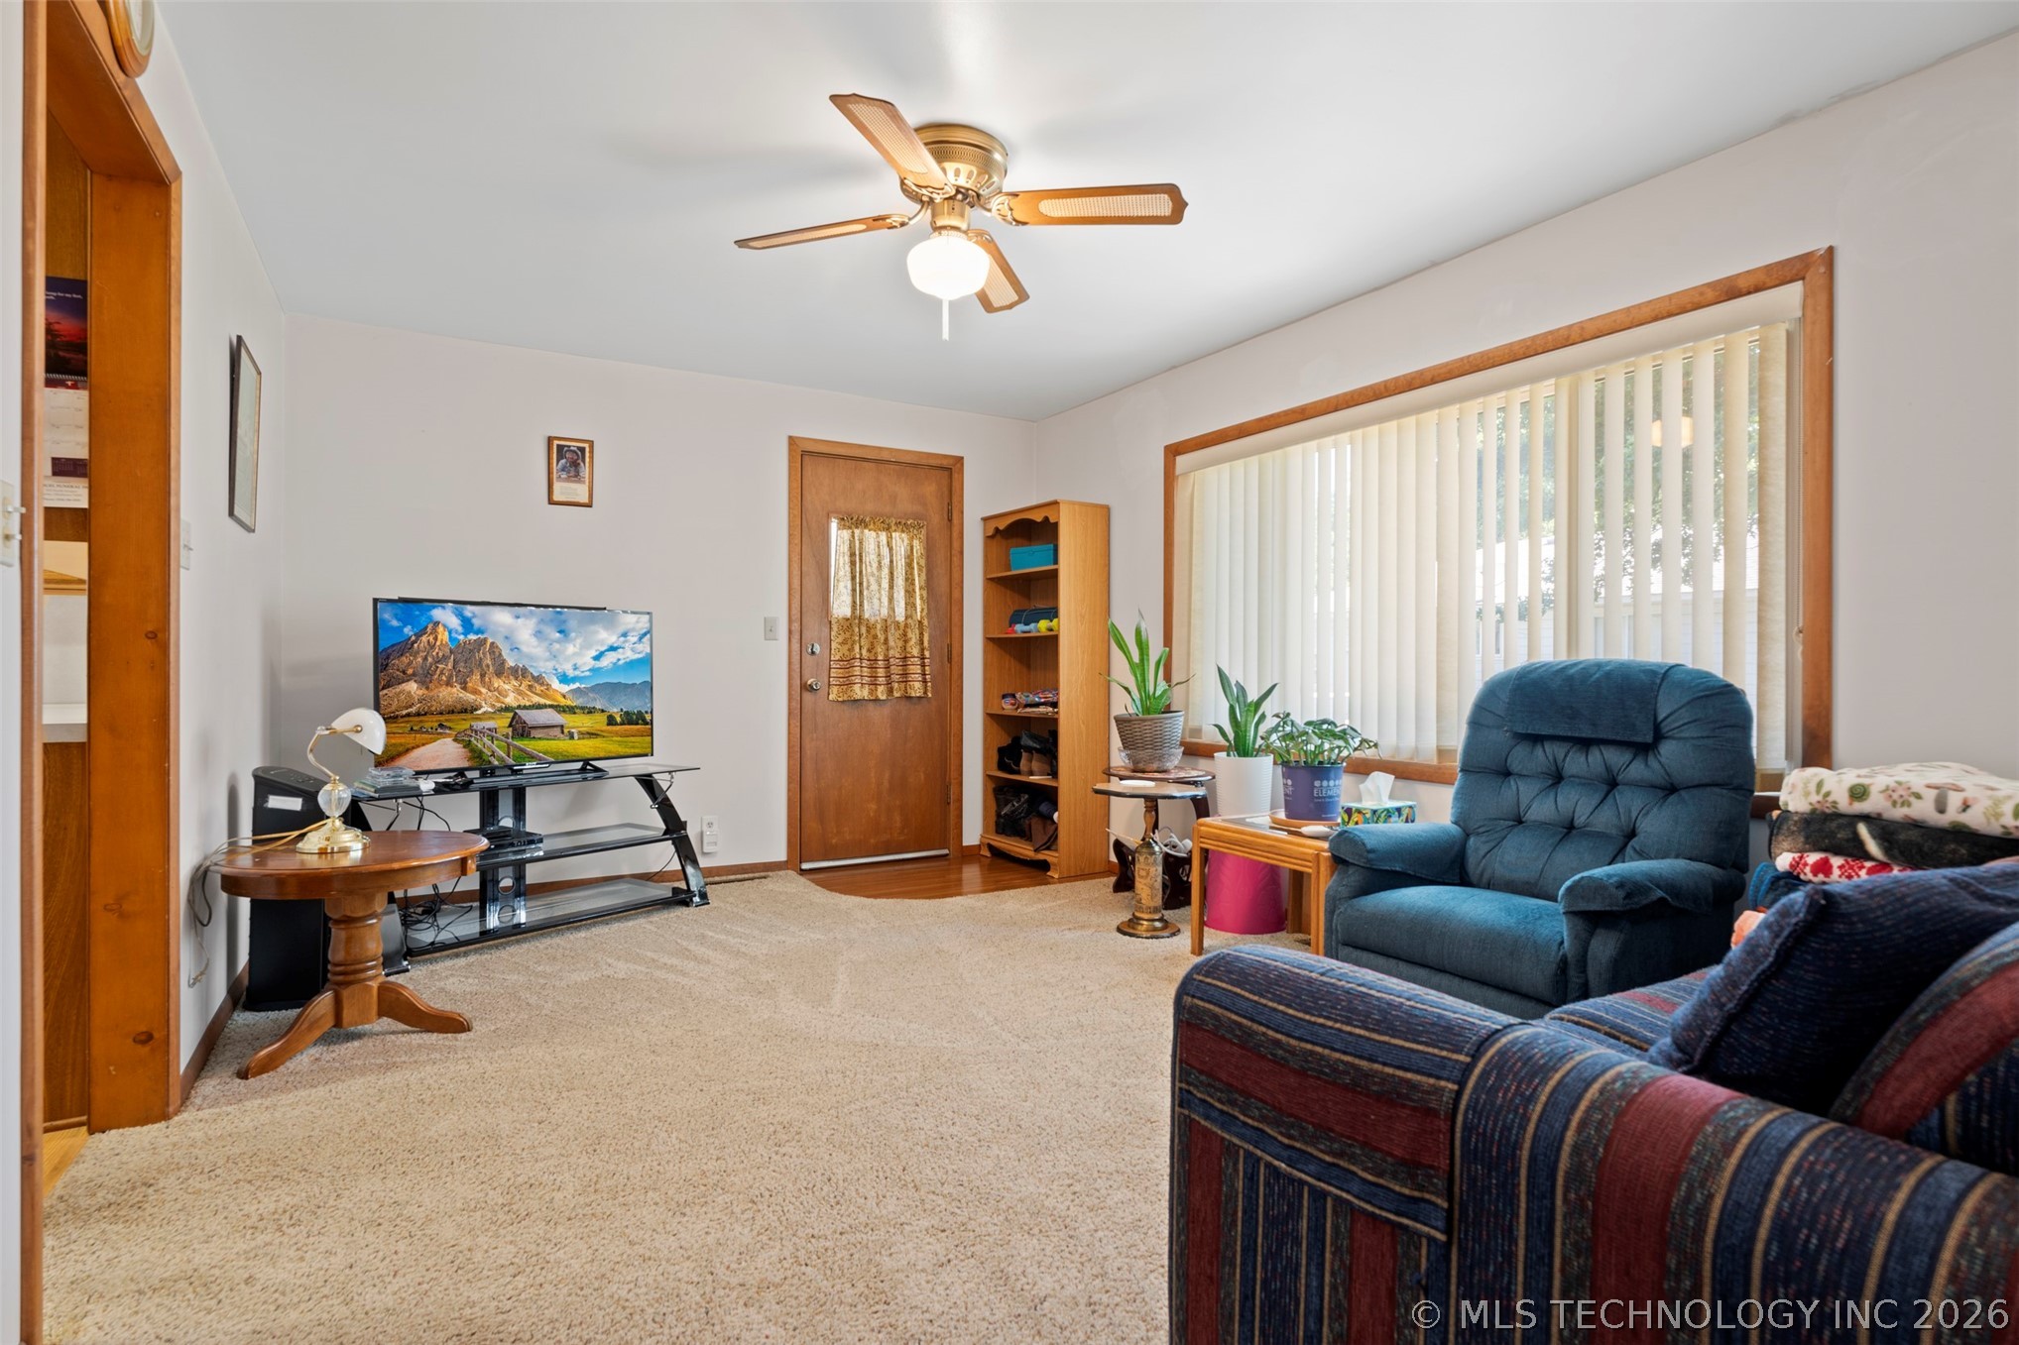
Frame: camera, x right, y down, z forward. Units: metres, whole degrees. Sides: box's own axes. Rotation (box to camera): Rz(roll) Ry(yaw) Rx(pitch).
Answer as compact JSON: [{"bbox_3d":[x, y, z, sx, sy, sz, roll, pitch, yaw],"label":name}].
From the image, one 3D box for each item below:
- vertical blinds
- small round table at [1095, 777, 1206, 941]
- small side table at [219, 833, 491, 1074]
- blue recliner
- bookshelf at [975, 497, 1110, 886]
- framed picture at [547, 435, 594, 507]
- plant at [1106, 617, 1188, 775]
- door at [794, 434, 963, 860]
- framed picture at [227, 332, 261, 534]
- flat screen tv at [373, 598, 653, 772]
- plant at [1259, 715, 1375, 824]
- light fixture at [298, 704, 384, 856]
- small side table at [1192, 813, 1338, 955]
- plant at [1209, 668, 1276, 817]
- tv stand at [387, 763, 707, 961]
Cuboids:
[{"bbox_3d":[1.382,-0.299,3.367,0.080,1.180,2.256,0,0,-32],"label":"vertical blinds"},{"bbox_3d":[0.541,0.713,3.673,0.430,0.550,0.430,0,0,-32],"label":"small round table"},{"bbox_3d":[-1.796,0.736,2.650,0.630,0.485,0.630,0,0,-32],"label":"small side table"},{"bbox_3d":[1.345,0.481,2.417,0.840,1.020,0.780,0,0,-32],"label":"blue recliner"},{"bbox_3d":[0.176,0.080,4.848,0.305,1.780,0.670,0,0,-34],"label":"bookshelf"},{"bbox_3d":[-1.924,-0.880,4.191,0.180,0.299,0.020,0,0,-29],"label":"framed picture"},{"bbox_3d":[0.591,0.086,4.070,0.330,0.655,0.340,0,0,0],"label":"plant"},{"bbox_3d":[-0.663,-0.085,4.889,0.937,2.124,0.080,0,0,-29],"label":"door"},{"bbox_3d":[-2.265,-0.691,2.830,0.022,0.510,0.360,2,-1,-32],"label":"framed picture"},{"bbox_3d":[-1.863,0.051,3.669,0.070,0.610,1.029,0,0,39],"label":"flat screen tv"},{"bbox_3d":[1.073,0.319,3.310,0.350,0.370,0.360,0,0,0],"label":"plant"},{"bbox_3d":[-1.890,0.297,2.707,0.210,0.395,0.220,0,0,-32],"label":"light fixture"},{"bbox_3d":[1.033,0.748,3.199,0.570,0.460,0.600,0,0,-32],"label":"small side table"},{"bbox_3d":[0.914,0.271,3.720,0.260,0.600,0.260,0,0,0],"label":"plant"},{"bbox_3d":[-1.856,0.703,3.717,0.550,0.540,1.330,0,0,38],"label":"tv stand"}]

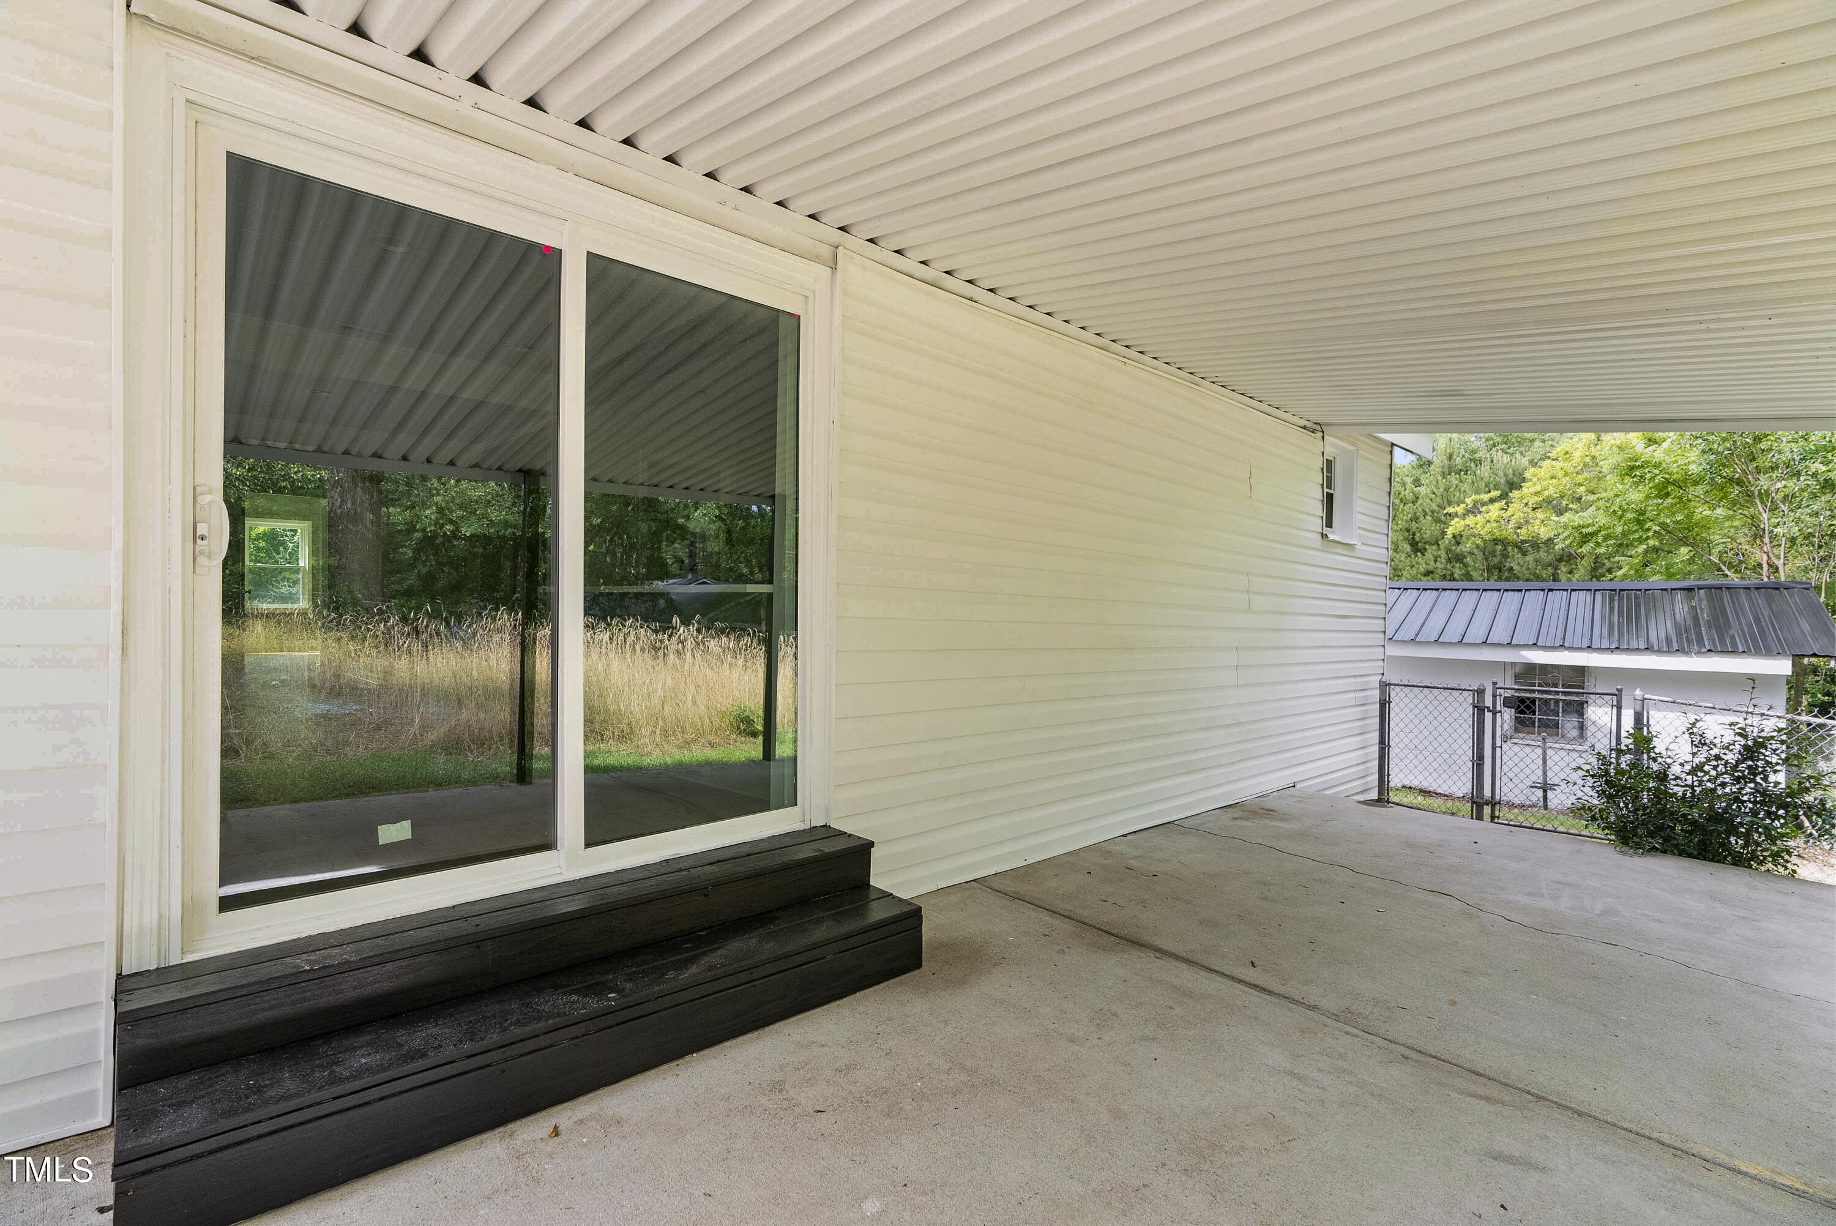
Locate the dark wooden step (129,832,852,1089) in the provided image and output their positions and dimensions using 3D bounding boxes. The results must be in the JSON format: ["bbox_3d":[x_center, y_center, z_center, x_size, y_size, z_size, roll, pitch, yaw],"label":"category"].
[{"bbox_3d":[-0.976,0.890,2.380,1.926,0.154,0.277,1,0,-42],"label":"dark wooden step"}]

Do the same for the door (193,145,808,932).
[{"bbox_3d":[-1.063,-0.187,2.496,1.725,1.946,0.102,1,0,-42],"label":"door"}]

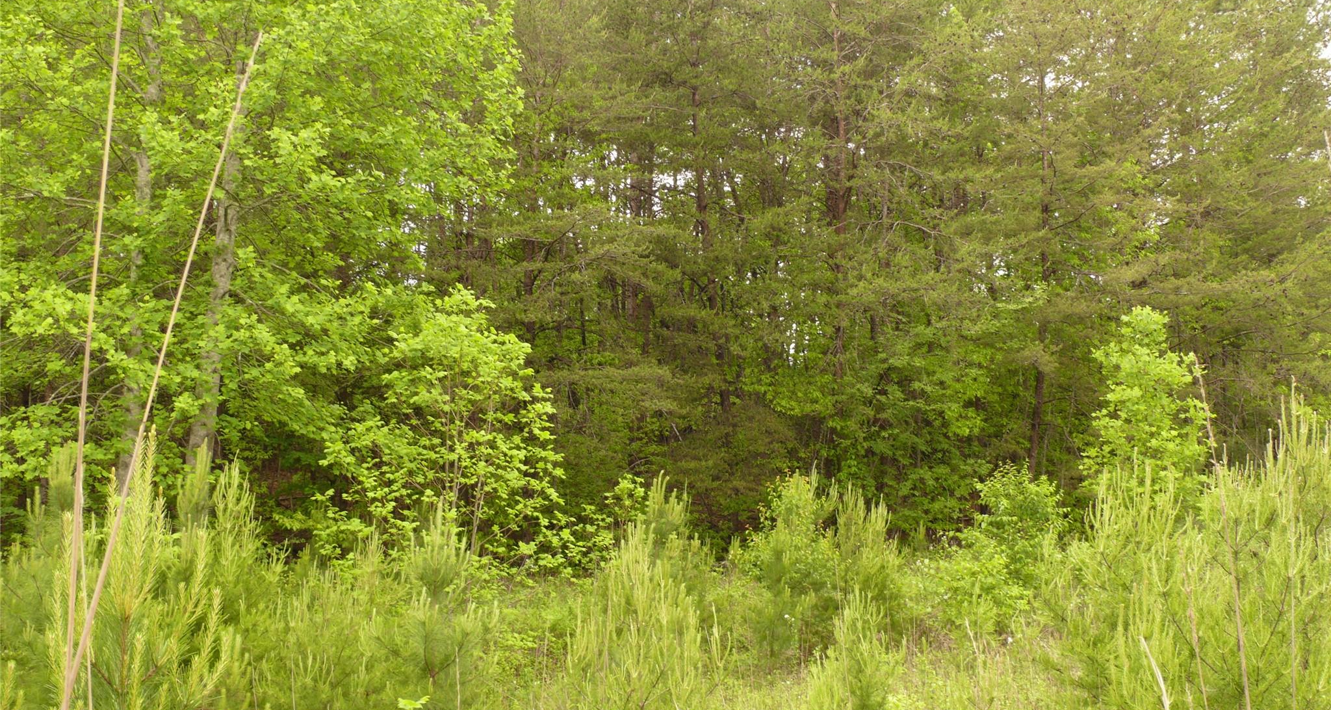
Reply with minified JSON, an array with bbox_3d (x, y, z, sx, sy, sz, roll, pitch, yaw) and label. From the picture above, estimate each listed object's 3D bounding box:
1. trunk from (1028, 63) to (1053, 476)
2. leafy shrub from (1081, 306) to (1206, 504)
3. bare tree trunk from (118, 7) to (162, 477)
[{"bbox_3d":[4.596,-0.912,16.500,0.270,5.100,0.250,0,-3,0],"label":"trunk"},{"bbox_3d":[4.265,0.607,12.000,1.100,2.100,1.050,0,-3,0],"label":"leafy shrub"},{"bbox_3d":[-5.859,-1.200,15.000,0.430,5.400,0.360,0,-3,0],"label":"bare tree trunk"}]

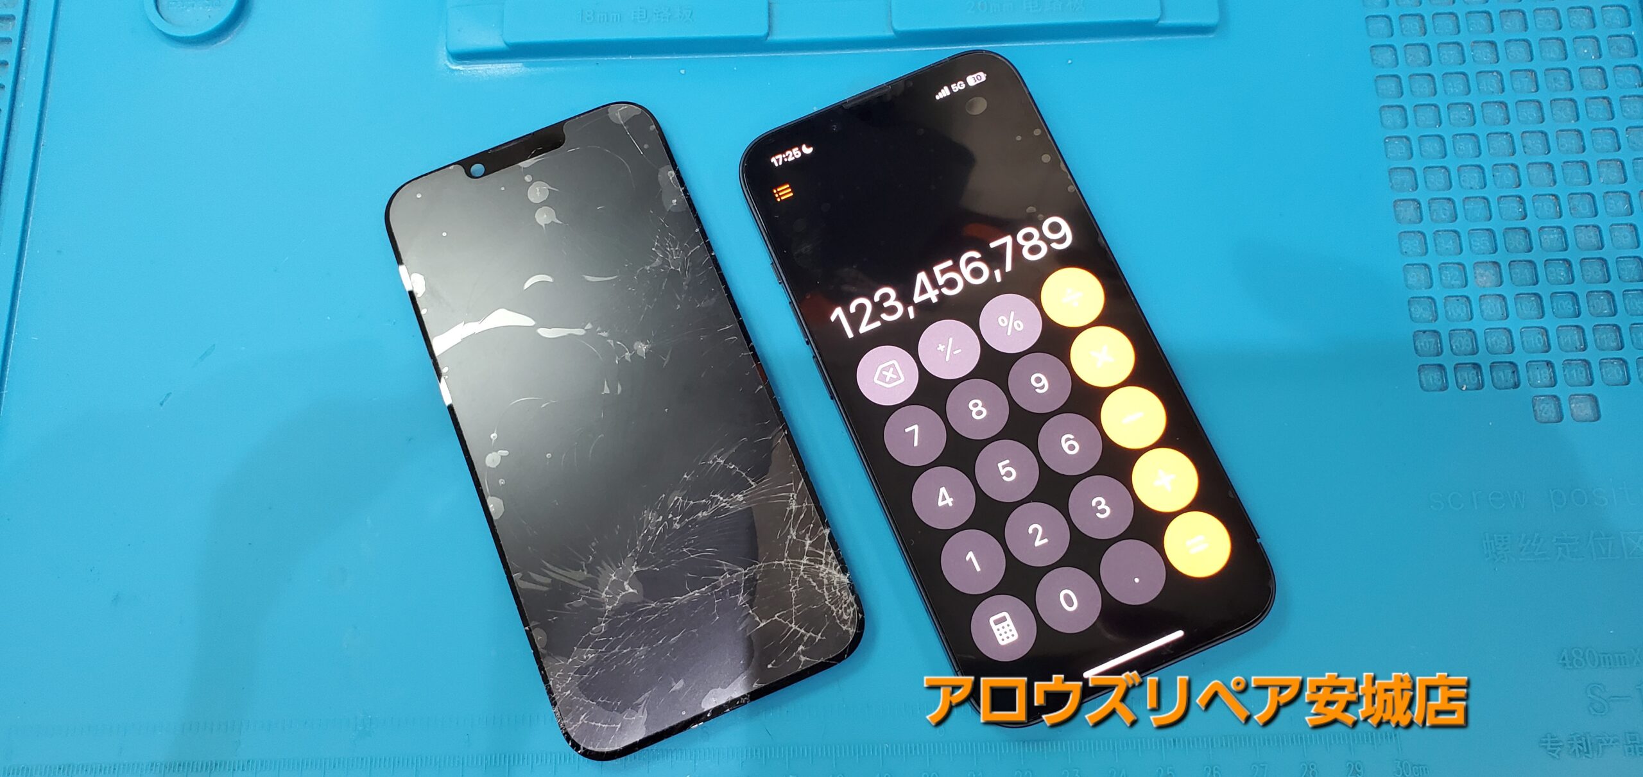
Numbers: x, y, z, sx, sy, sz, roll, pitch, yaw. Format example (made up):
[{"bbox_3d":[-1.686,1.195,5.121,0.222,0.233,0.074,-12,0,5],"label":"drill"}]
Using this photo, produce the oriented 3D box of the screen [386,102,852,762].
[{"bbox_3d":[-0.048,0.005,0.252,0.070,0.004,0.145,-23,77,-4],"label":"screen"}]

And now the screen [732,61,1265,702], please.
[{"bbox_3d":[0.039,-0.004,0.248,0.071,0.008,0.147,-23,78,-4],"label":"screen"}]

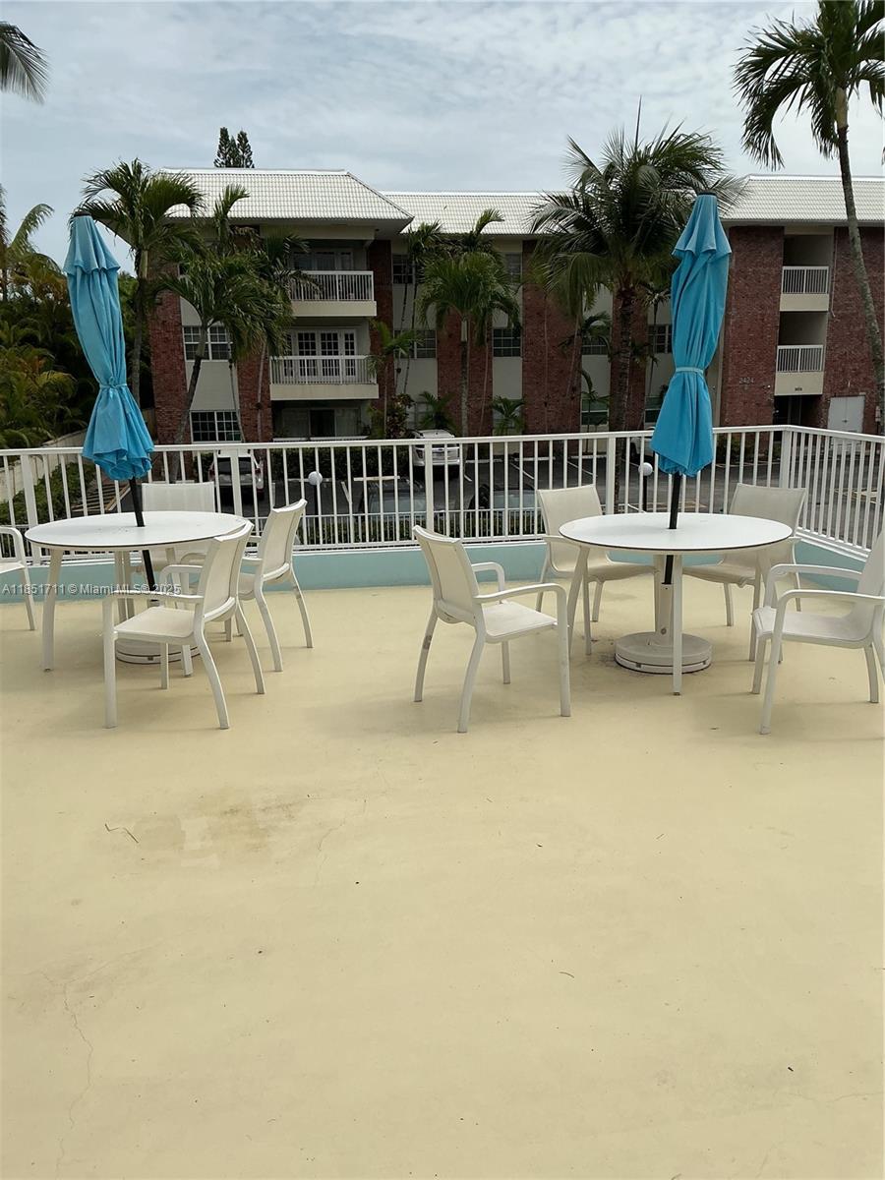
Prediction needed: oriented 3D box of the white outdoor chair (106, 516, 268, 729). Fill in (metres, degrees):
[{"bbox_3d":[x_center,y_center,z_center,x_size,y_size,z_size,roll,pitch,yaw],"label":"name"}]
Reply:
[{"bbox_3d":[-1.230,0.153,4.731,0.600,0.880,0.600,1,13,9],"label":"white outdoor chair"}]

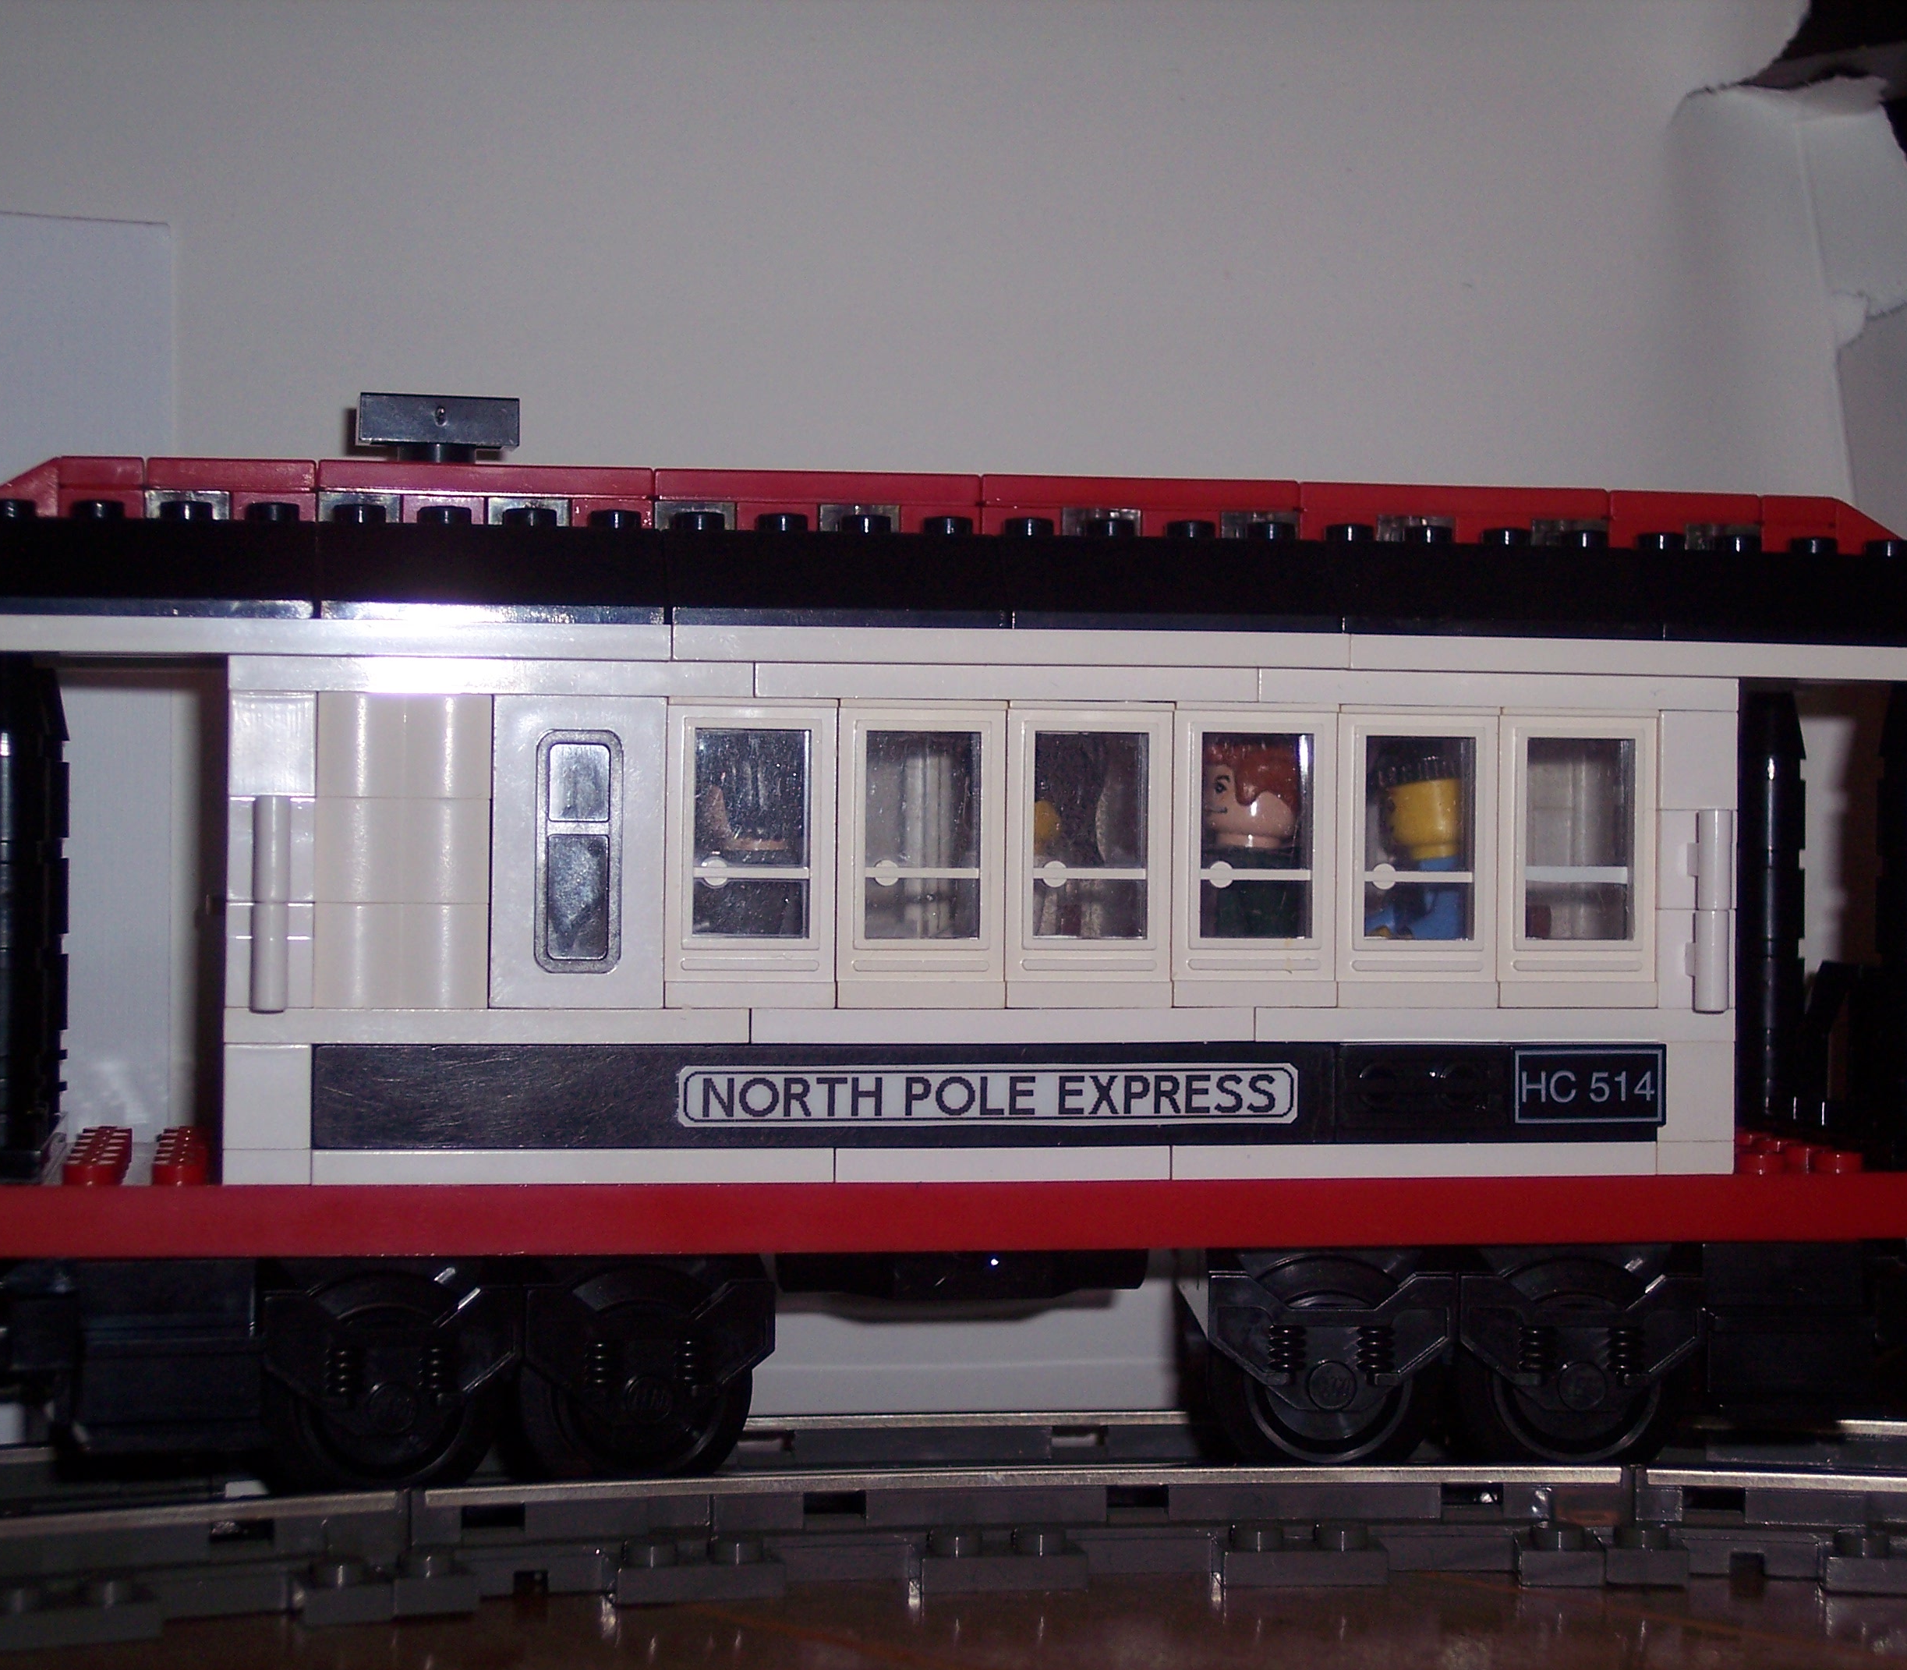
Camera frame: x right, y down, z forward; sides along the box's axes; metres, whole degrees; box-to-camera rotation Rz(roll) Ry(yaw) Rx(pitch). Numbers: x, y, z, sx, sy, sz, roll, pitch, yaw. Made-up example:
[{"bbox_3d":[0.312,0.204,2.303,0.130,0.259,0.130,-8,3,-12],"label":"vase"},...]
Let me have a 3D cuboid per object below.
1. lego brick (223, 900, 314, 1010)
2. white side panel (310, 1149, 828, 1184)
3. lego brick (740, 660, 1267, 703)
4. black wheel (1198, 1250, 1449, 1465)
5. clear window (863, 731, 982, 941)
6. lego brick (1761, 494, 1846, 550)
[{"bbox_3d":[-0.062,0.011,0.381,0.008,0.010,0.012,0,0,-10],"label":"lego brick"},{"bbox_3d":[-0.035,0.030,0.388,0.048,0.003,0.008,0,0,-11],"label":"white side panel"},{"bbox_3d":[0.004,-0.014,0.395,0.048,0.003,0.008,0,0,-11],"label":"lego brick"},{"bbox_3d":[0.036,0.051,0.401,0.025,0.022,0.009,0,0,-11],"label":"black wheel"},{"bbox_3d":[-0.003,0.000,0.391,0.011,0.020,0.003,0,0,-11],"label":"clear window"},{"bbox_3d":[0.085,-0.031,0.426,0.008,0.006,0.009,0,0,-11],"label":"lego brick"}]

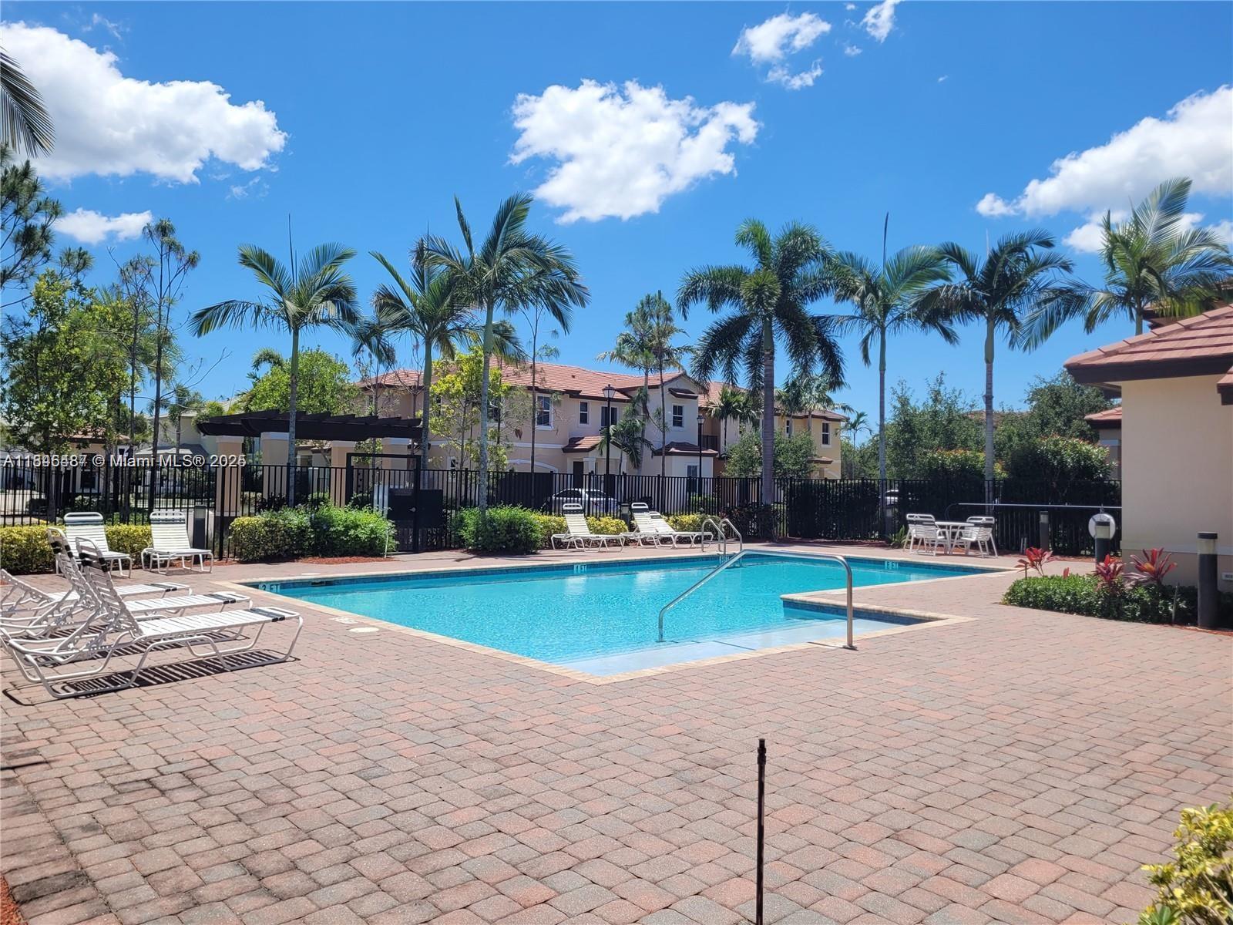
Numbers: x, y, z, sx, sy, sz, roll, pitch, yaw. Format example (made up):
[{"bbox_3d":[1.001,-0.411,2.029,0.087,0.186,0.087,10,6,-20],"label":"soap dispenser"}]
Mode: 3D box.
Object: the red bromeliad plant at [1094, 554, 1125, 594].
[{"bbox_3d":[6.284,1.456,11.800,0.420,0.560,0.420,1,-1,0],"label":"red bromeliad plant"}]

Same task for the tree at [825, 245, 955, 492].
[{"bbox_3d":[7.915,-2.010,26.700,3.600,8.500,3.600,1,-1,0],"label":"tree"}]

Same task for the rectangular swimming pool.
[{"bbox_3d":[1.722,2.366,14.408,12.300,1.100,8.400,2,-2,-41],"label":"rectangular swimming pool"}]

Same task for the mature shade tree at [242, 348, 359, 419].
[{"bbox_3d":[-11.617,-0.863,34.000,4.700,6.300,4.700,1,-1,0],"label":"mature shade tree"}]

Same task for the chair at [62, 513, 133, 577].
[{"bbox_3d":[-8.017,1.284,14.208,0.700,0.920,1.450,2,-2,-41],"label":"chair"}]

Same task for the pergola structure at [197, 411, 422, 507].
[{"bbox_3d":[-7.055,0.472,21.483,4.200,2.900,3.850,3,-2,-43],"label":"pergola structure"}]

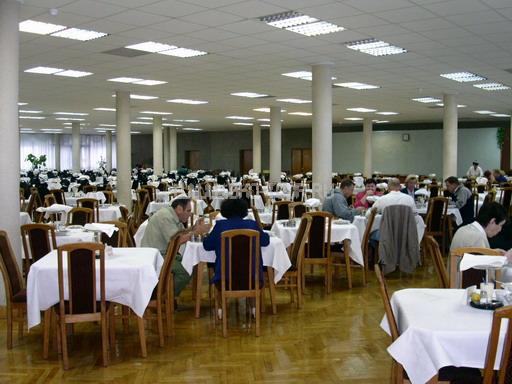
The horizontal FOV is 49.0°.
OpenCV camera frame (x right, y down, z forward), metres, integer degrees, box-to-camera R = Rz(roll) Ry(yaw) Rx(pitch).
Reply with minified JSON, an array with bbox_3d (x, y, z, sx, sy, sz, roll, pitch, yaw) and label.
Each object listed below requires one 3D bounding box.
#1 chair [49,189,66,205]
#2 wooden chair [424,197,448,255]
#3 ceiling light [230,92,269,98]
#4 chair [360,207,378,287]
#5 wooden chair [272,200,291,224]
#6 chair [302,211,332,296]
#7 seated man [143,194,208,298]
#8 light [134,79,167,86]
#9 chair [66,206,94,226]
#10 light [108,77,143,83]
[{"bbox_3d":[-4.051,0.413,11.692,0.450,0.980,0.530,1,4,13],"label":"chair"},{"bbox_3d":[2.948,0.550,9.320,0.450,0.990,0.520,0,3,-5],"label":"wooden chair"},{"bbox_3d":[-0.167,-2.494,14.408,0.570,0.070,1.150,3,4,41],"label":"ceiling light"},{"bbox_3d":[1.252,0.678,7.210,0.520,0.990,0.450,1,4,17],"label":"chair"},{"bbox_3d":[0.390,0.613,8.453,0.450,0.980,0.530,-1,4,-16],"label":"wooden chair"},{"bbox_3d":[0.770,0.752,7.237,0.420,1.010,0.510,0,3,-3],"label":"chair"},{"bbox_3d":[-0.920,0.686,6.401,0.820,1.240,0.510,0,3,-6],"label":"seated man"},{"bbox_3d":[-2.222,-2.305,11.796,0.570,0.070,0.570,3,5,40],"label":"light"},{"bbox_3d":[-2.259,0.702,6.861,0.450,0.990,0.520,1,3,12],"label":"chair"},{"bbox_3d":[-2.952,-2.566,12.812,0.660,0.080,0.660,3,4,40],"label":"light"}]

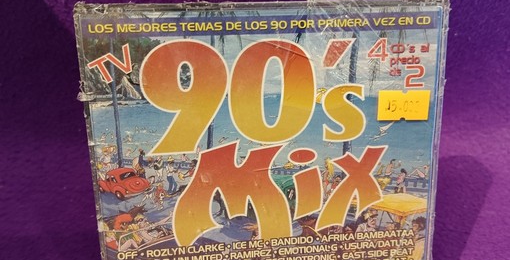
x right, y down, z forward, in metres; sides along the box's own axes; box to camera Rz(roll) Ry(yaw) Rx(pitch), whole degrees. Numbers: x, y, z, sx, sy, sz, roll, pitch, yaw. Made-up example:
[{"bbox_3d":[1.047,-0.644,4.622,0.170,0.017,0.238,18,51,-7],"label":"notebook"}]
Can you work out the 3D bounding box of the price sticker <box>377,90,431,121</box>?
[{"bbox_3d":[0.061,-0.010,0.157,0.022,0.012,0.001,-1,11,-6],"label":"price sticker"}]

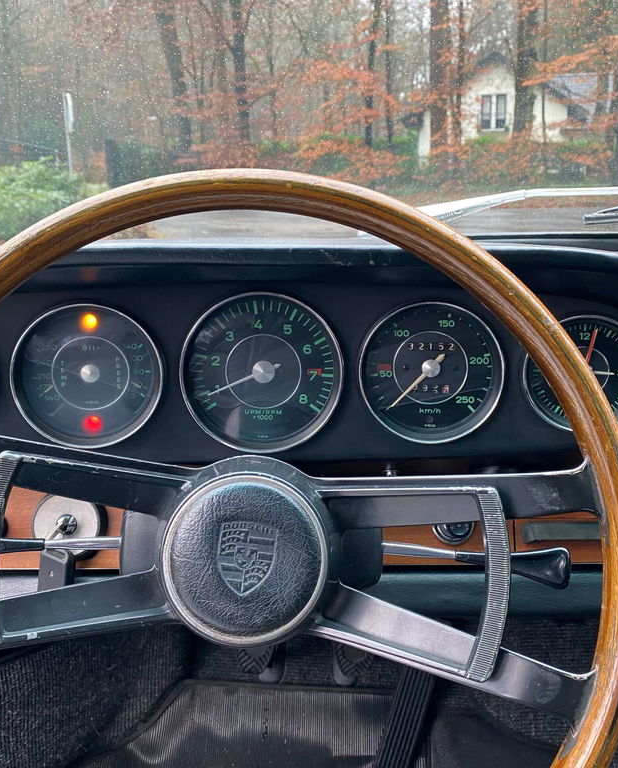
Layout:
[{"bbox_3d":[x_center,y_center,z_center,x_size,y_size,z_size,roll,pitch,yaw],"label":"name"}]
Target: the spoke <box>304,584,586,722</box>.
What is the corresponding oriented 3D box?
[{"bbox_3d":[0.074,0.149,0.433,0.160,0.033,0.017,13,-11,25],"label":"spoke"}]

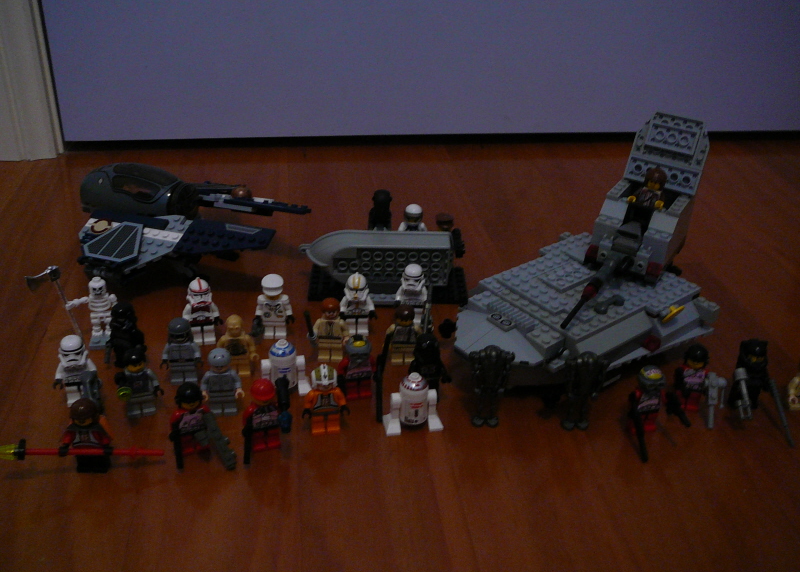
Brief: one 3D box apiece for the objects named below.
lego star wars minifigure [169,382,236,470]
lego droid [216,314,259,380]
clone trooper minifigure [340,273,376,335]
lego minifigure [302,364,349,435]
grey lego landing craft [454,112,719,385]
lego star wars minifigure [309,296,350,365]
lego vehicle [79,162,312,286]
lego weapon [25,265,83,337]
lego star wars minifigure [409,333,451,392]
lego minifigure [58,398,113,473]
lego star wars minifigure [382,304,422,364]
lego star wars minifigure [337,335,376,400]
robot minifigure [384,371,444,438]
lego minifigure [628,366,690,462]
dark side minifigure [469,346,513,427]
[{"bbox_3d":[-0.104,0.072,0.418,0.028,0.041,0.034,-13,34,-25],"label":"lego star wars minifigure"},{"bbox_3d":[-0.097,0.035,0.482,0.025,0.041,0.015,-1,29,-5],"label":"lego droid"},{"bbox_3d":[-0.029,0.013,0.544,0.025,0.043,0.015,0,25,-1],"label":"clone trooper minifigure"},{"bbox_3d":[-0.041,0.061,0.442,0.026,0.043,0.015,-1,25,-4],"label":"lego minifigure"},{"bbox_3d":[0.108,-0.021,0.495,0.170,0.139,0.126,-20,36,-34],"label":"grey lego landing craft"},{"bbox_3d":[-0.045,0.029,0.512,0.026,0.042,0.016,0,25,-1],"label":"lego star wars minifigure"},{"bbox_3d":[-0.161,-0.053,0.607,0.175,0.061,0.150,12,31,15],"label":"lego vehicle"},{"bbox_3d":[-0.210,0.012,0.496,0.021,0.054,0.005,-11,29,2],"label":"lego weapon"},{"bbox_3d":[0.016,0.047,0.474,0.026,0.042,0.015,-5,25,-11],"label":"lego star wars minifigure"},{"bbox_3d":[-0.156,0.075,0.404,0.026,0.042,0.018,0,29,-3],"label":"lego minifigure"},{"bbox_3d":[0.002,0.031,0.499,0.025,0.041,0.016,-1,31,-7],"label":"lego star wars minifigure"},{"bbox_3d":[-0.024,0.047,0.467,0.025,0.042,0.017,-8,32,-18],"label":"lego star wars minifigure"},{"bbox_3d":[0.007,0.062,0.449,0.033,0.037,0.018,-5,31,-13],"label":"robot minifigure"},{"bbox_3d":[0.143,0.067,0.439,0.032,0.042,0.032,-3,29,-10],"label":"lego minifigure"},{"bbox_3d":[0.050,0.056,0.452,0.025,0.048,0.016,2,30,-2],"label":"dark side minifigure"}]

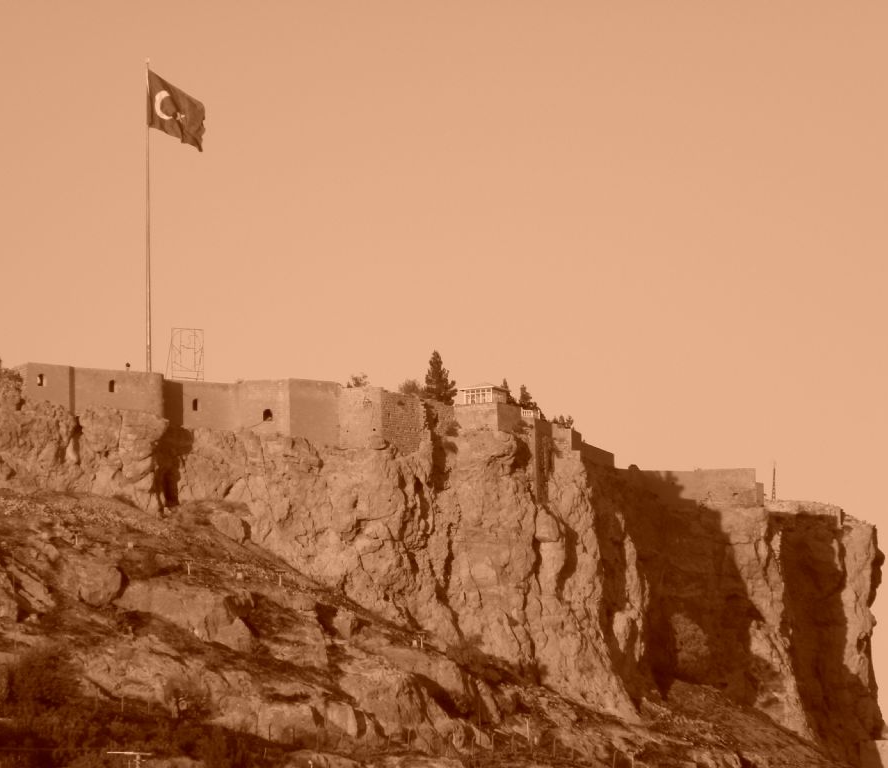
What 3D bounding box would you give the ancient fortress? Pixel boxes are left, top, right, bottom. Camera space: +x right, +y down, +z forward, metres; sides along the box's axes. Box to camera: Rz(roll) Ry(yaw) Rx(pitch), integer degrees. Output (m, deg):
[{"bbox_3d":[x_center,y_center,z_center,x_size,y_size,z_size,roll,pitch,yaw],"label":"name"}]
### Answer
[{"bbox_3d":[-6.290,5.920,833.000,91.000,15.500,30.000,1,-8,-8],"label":"ancient fortress"}]

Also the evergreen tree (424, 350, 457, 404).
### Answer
[{"bbox_3d":[-0.430,-0.560,828.000,4.000,7.000,4.000,-1,-8,0],"label":"evergreen tree"}]

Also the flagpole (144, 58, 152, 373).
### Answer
[{"bbox_3d":[-36.690,-19.930,830.000,0.600,40.500,0.600,-1,-8,0],"label":"flagpole"}]

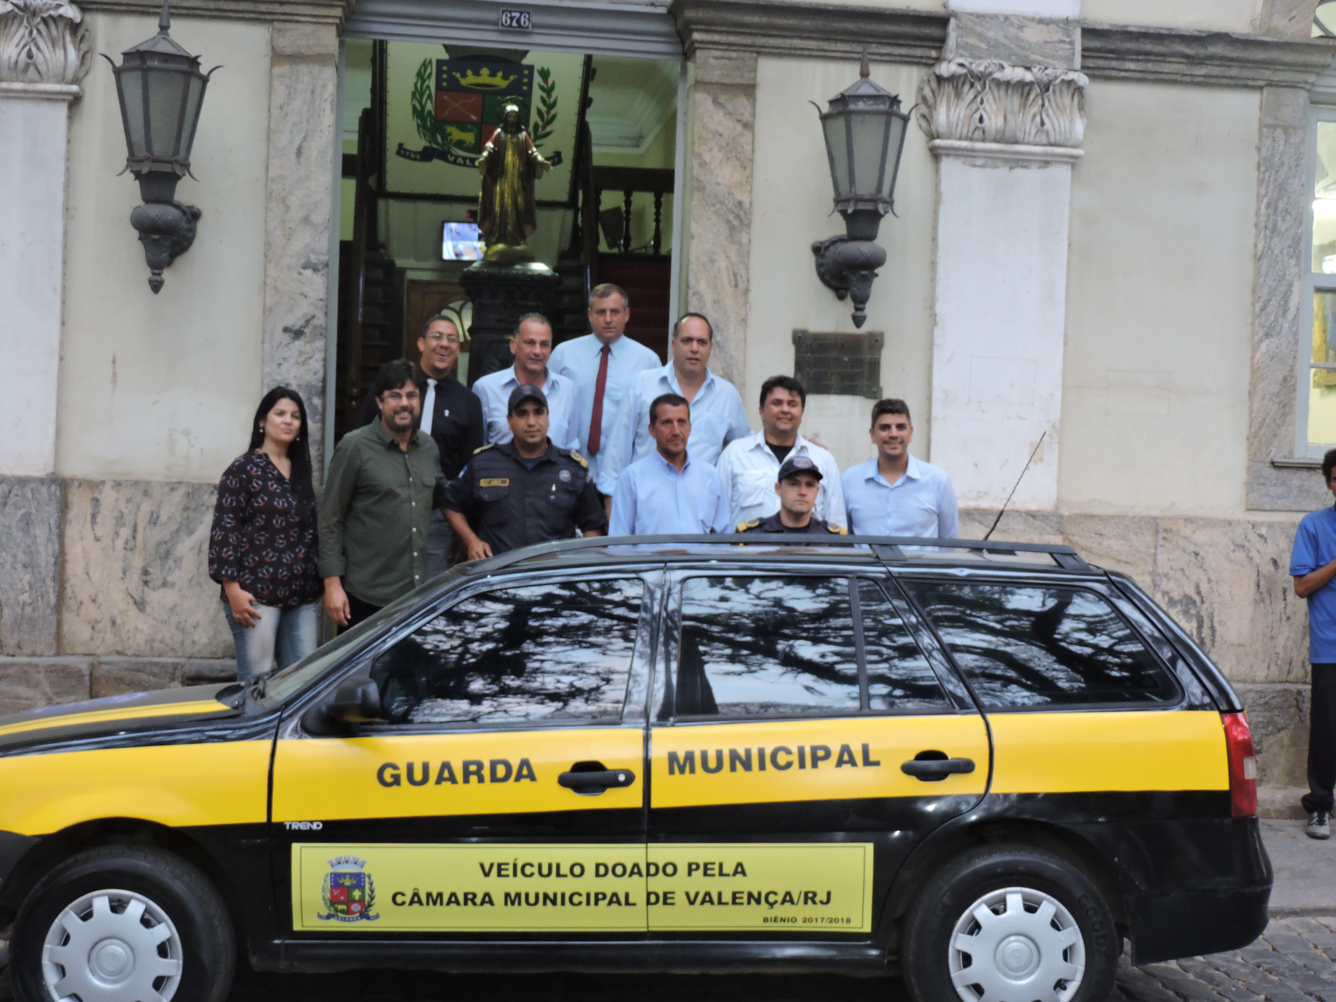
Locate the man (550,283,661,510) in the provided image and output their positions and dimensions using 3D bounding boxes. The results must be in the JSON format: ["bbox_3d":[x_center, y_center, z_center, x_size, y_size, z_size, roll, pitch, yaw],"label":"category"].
[{"bbox_3d":[-0.289,-0.069,8.459,0.520,1.770,0.340,2,1,-2],"label":"man"}]

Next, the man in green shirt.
[{"bbox_3d":[-1.097,0.333,7.457,0.520,1.750,0.360,2,1,-33],"label":"man in green shirt"}]

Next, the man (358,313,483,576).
[{"bbox_3d":[-1.044,0.097,8.109,0.530,1.750,0.360,2,1,-9],"label":"man"}]

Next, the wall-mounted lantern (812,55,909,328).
[{"bbox_3d":[0.841,-1.379,8.530,0.450,1.220,0.580,2,1,-6],"label":"wall-mounted lantern"}]

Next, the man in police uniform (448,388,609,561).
[{"bbox_3d":[-0.563,0.426,7.609,0.600,1.770,0.360,2,1,-2],"label":"man in police uniform"}]

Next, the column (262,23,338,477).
[{"bbox_3d":[-1.635,-1.110,8.619,0.290,2.000,0.200,2,1,-6],"label":"column"}]

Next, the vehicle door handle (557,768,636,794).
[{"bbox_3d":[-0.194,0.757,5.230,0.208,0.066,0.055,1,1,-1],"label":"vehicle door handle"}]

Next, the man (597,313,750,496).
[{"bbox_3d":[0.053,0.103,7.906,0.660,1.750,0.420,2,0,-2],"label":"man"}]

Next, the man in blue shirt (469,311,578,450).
[{"bbox_3d":[-0.600,0.092,8.007,0.520,1.730,0.330,2,0,-14],"label":"man in blue shirt"}]

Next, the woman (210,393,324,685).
[{"bbox_3d":[-1.595,0.371,7.658,0.450,1.650,0.330,2,1,-23],"label":"woman"}]

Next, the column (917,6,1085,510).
[{"bbox_3d":[1.485,-1.083,8.650,0.710,2.210,0.250,2,0,-7],"label":"column"}]

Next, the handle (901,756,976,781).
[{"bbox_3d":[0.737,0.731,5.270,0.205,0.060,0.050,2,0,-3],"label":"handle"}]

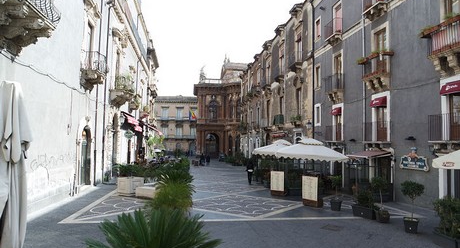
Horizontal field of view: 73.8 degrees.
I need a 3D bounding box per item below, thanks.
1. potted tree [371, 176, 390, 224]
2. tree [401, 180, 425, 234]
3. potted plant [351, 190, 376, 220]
[{"bbox_3d":[5.147,2.506,10.371,0.600,1.550,0.600,1,-4,-9],"label":"potted tree"},{"bbox_3d":[5.356,2.422,9.072,0.660,1.520,0.660,1,-4,-9],"label":"tree"},{"bbox_3d":[4.918,2.840,11.057,0.820,1.020,0.500,-3,-5,42],"label":"potted plant"}]

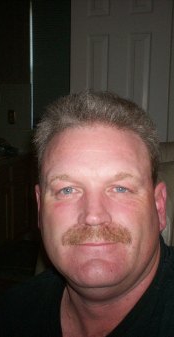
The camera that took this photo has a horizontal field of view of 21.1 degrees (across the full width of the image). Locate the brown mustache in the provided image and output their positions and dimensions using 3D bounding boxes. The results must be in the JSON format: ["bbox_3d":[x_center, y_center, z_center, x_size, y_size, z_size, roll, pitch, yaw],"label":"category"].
[{"bbox_3d":[0.012,0.081,0.562,0.085,0.027,0.025,1,-3,4],"label":"brown mustache"}]

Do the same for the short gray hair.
[{"bbox_3d":[0.014,-0.032,0.655,0.177,0.150,0.190,1,-3,4],"label":"short gray hair"}]

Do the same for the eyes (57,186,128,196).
[{"bbox_3d":[0.007,0.028,0.572,0.088,0.013,0.020,1,-3,4],"label":"eyes"}]

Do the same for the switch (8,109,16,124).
[{"bbox_3d":[-0.640,-0.439,4.000,0.072,0.120,0.015,3,9,17],"label":"switch"}]

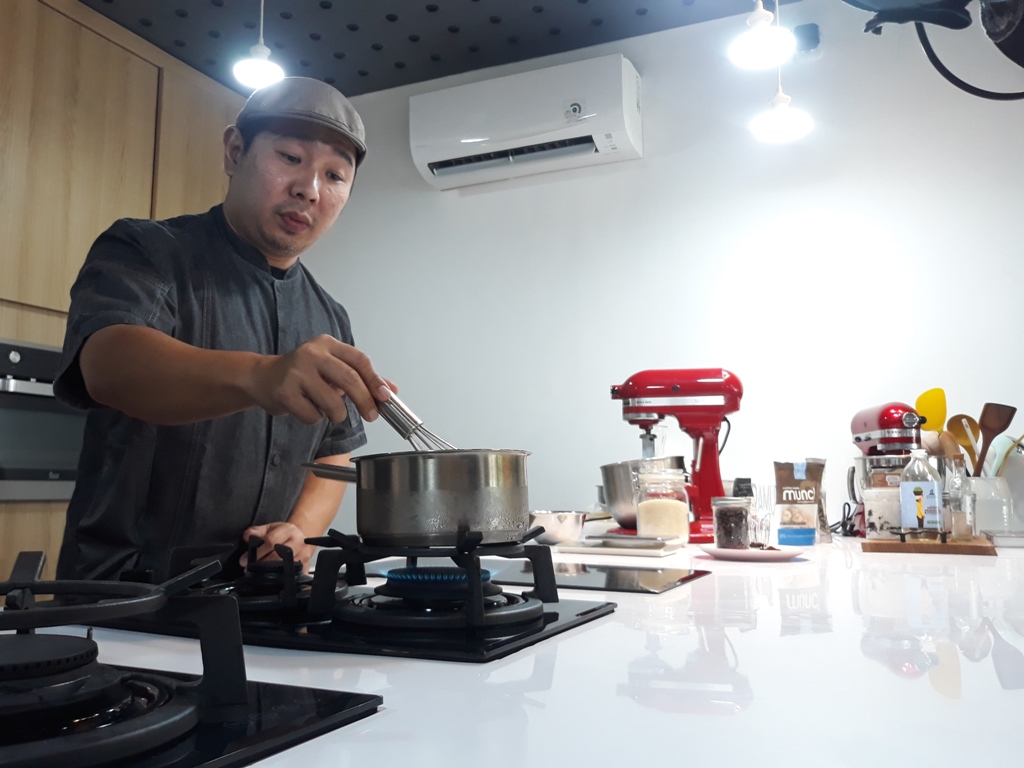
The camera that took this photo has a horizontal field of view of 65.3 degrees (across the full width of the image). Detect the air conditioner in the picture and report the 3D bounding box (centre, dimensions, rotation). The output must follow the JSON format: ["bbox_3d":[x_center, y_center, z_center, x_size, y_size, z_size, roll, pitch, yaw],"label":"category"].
[{"bbox_3d":[0.046,-0.942,2.918,0.810,0.295,0.205,-3,-8,22],"label":"air conditioner"}]

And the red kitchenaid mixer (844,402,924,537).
[{"bbox_3d":[0.943,0.214,2.010,0.240,0.345,0.345,-1,-8,3],"label":"red kitchenaid mixer"}]

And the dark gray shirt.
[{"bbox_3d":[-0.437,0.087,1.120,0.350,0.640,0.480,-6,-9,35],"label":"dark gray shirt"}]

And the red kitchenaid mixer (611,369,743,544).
[{"bbox_3d":[0.397,0.166,1.940,0.345,0.420,0.250,-3,-8,20],"label":"red kitchenaid mixer"}]

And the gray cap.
[{"bbox_3d":[-0.289,-0.357,1.085,0.180,0.115,0.235,7,9,-45],"label":"gray cap"}]

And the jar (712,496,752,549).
[{"bbox_3d":[0.392,0.246,1.420,0.071,0.098,0.071,-2,-8,14],"label":"jar"}]

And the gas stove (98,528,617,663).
[{"bbox_3d":[-0.181,0.188,0.800,0.510,0.076,0.300,-4,-9,26],"label":"gas stove"}]

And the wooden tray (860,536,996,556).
[{"bbox_3d":[0.826,0.319,1.588,0.220,0.020,0.310,-4,-9,26],"label":"wooden tray"}]

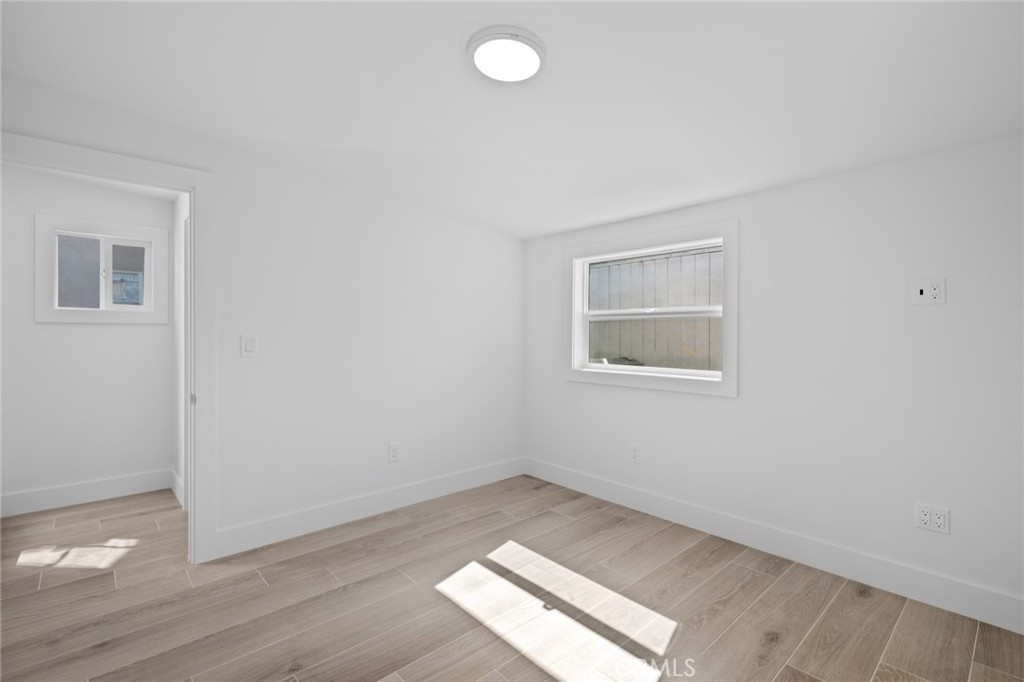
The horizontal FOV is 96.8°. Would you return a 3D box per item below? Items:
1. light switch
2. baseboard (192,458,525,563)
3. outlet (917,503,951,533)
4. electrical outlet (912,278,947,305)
[{"bbox_3d":[-1.490,0.031,2.579,0.076,0.118,0.010,0,1,-42],"label":"light switch"},{"bbox_3d":[-0.786,1.103,3.220,2.392,0.152,0.015,0,1,-42],"label":"baseboard"},{"bbox_3d":[1.891,0.796,2.042,0.010,0.117,0.114,0,1,-42],"label":"outlet"},{"bbox_3d":[1.878,-0.221,2.050,0.010,0.116,0.114,0,1,-42],"label":"electrical outlet"}]

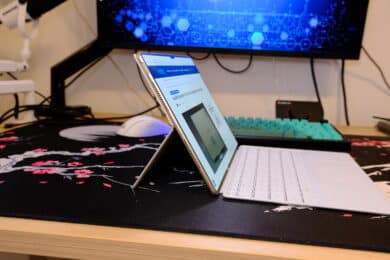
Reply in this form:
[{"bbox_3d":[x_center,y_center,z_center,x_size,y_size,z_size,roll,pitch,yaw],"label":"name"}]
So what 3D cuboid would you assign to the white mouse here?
[{"bbox_3d":[-0.111,-0.011,0.803,0.124,0.040,0.065,-6,14,-37],"label":"white mouse"}]

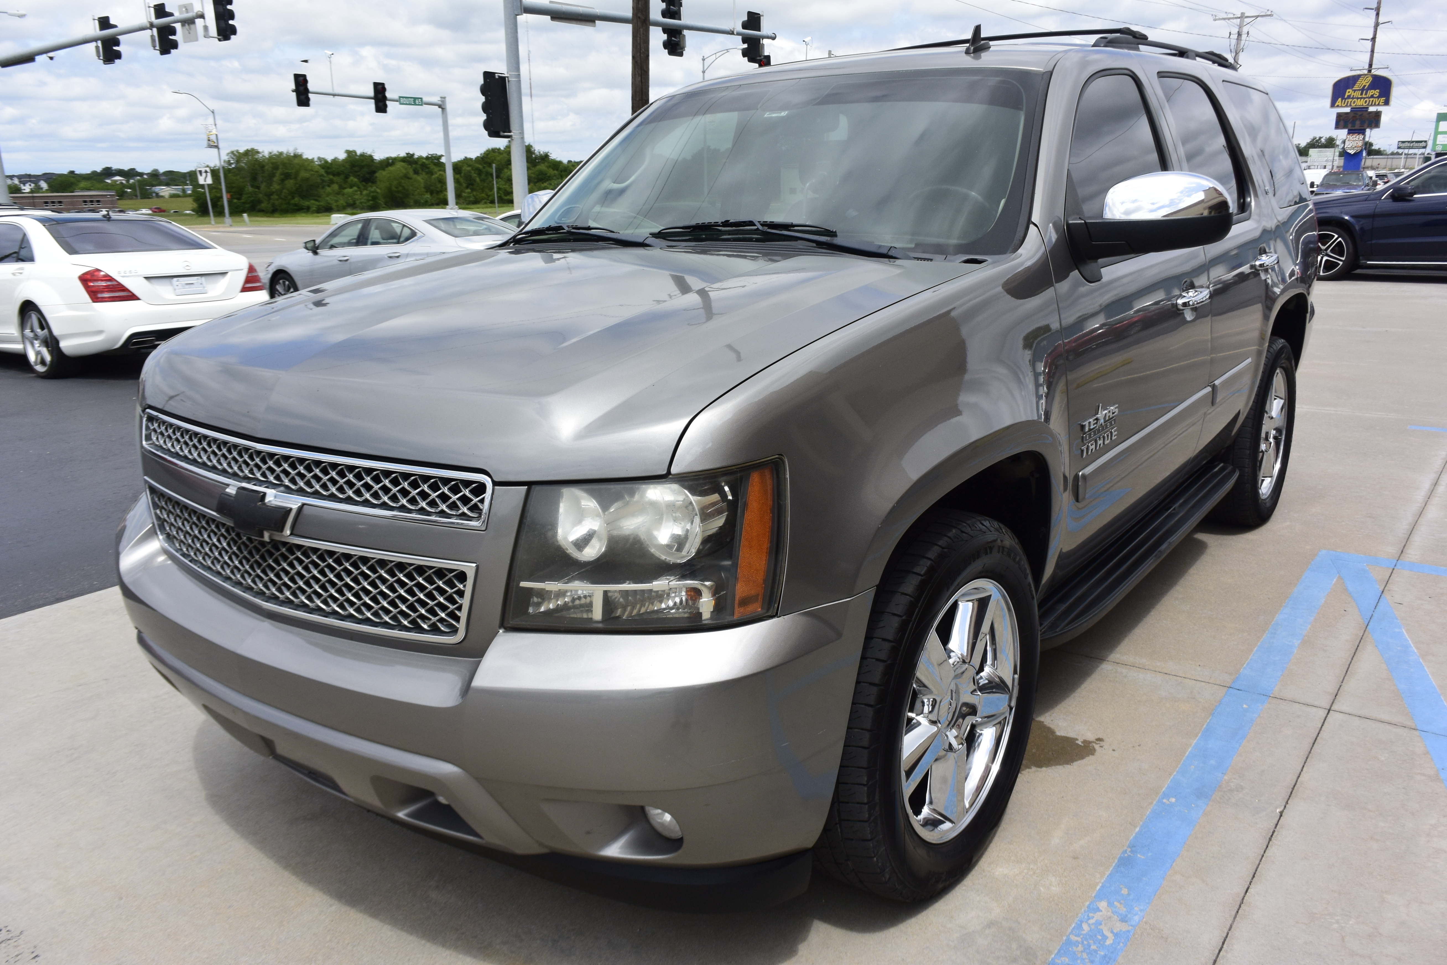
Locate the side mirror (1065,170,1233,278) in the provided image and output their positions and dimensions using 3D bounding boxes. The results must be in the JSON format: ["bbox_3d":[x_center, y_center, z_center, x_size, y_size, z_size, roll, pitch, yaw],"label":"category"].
[{"bbox_3d":[0.981,-0.579,2.466,0.325,0.245,0.210,10,19,35],"label":"side mirror"}]

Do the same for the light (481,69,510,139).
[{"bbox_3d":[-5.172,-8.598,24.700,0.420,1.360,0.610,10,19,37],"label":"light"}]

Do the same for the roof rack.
[{"bbox_3d":[1.168,-1.646,4.295,1.260,0.130,1.950,10,19,35],"label":"roof rack"}]

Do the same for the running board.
[{"bbox_3d":[1.301,0.186,3.380,0.190,0.085,1.950,9,19,36],"label":"running board"}]

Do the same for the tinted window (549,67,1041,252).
[{"bbox_3d":[0.079,-0.852,3.027,1.680,0.150,0.870,9,55,36],"label":"tinted window"}]

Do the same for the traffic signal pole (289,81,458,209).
[{"bbox_3d":[-15.902,-15.408,50.191,0.600,6.000,8.400,10,19,36],"label":"traffic signal pole"}]

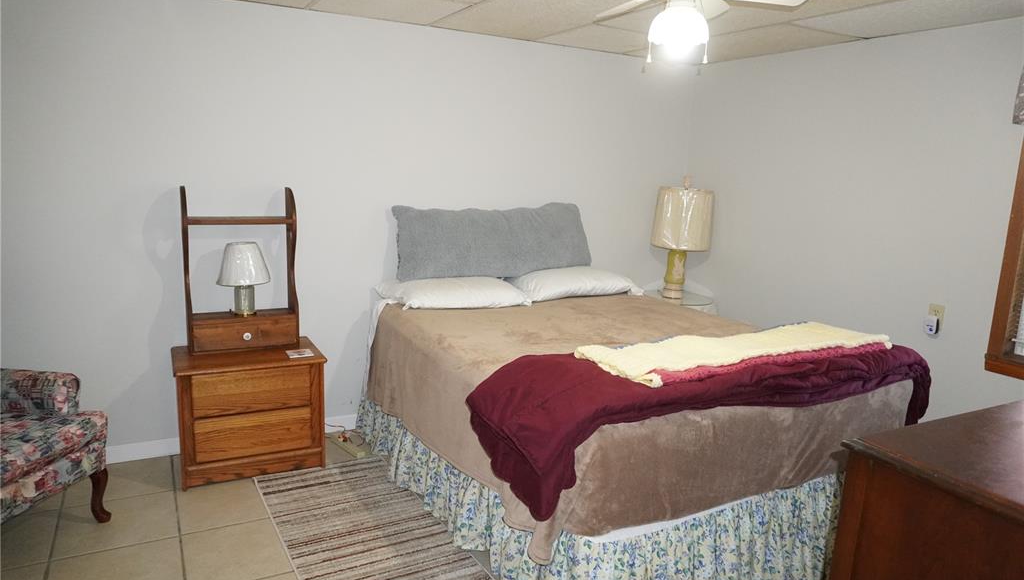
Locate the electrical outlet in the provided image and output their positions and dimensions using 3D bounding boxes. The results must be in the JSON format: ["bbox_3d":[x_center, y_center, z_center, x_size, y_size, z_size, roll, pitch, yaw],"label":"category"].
[{"bbox_3d":[1.917,0.124,3.082,0.008,0.114,0.070,-3,12,-28],"label":"electrical outlet"}]

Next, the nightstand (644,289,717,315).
[{"bbox_3d":[0.983,0.374,4.257,0.520,0.665,0.520,-3,12,-28],"label":"nightstand"}]

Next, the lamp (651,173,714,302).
[{"bbox_3d":[1.016,-0.310,4.137,0.380,0.725,0.380,-3,12,-28],"label":"lamp"}]

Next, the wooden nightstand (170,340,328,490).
[{"bbox_3d":[-1.208,0.549,3.146,0.617,0.532,0.425,-3,12,-28],"label":"wooden nightstand"}]

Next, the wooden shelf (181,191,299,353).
[{"bbox_3d":[-1.230,-0.091,3.112,0.468,0.742,0.170,-3,12,-28],"label":"wooden shelf"}]

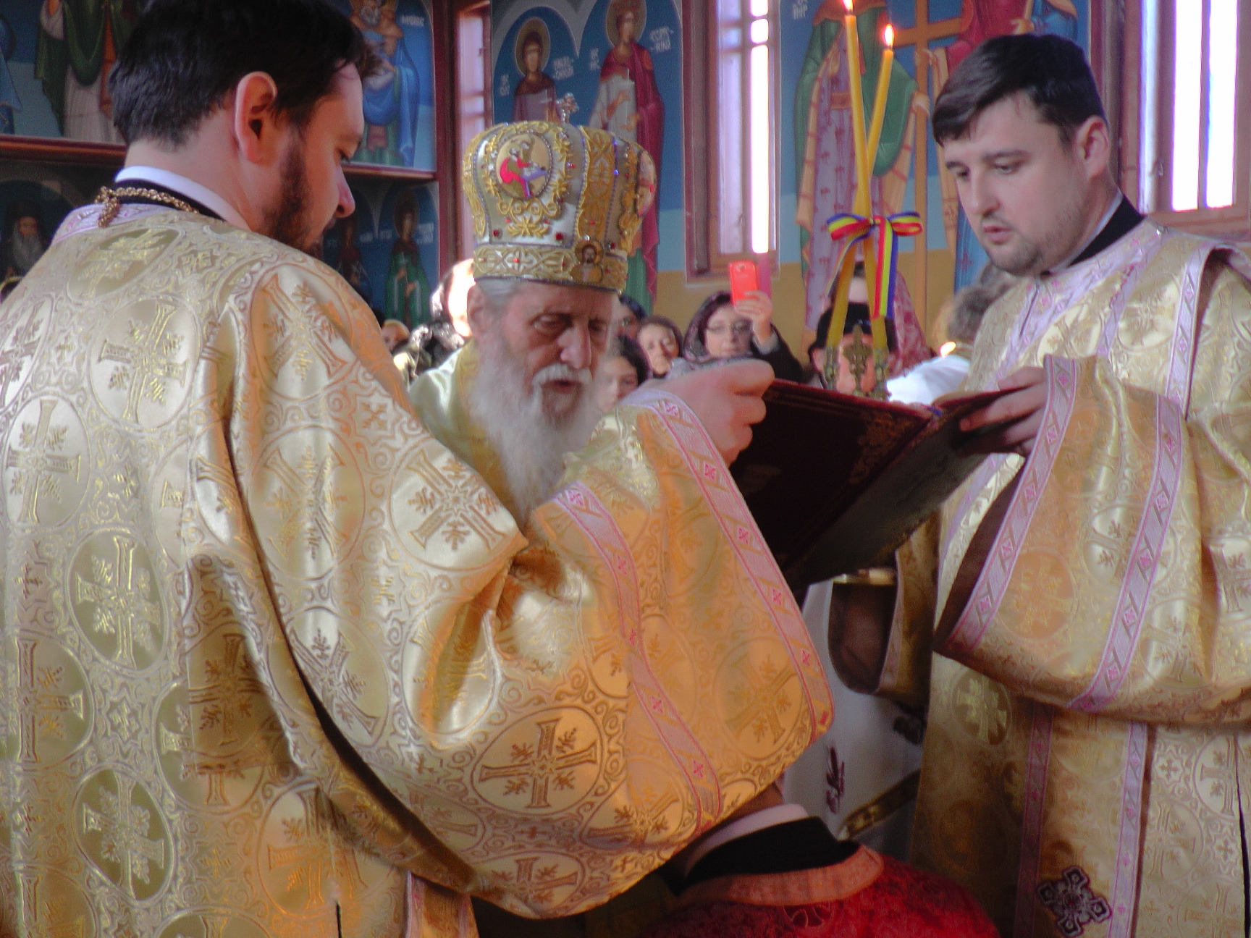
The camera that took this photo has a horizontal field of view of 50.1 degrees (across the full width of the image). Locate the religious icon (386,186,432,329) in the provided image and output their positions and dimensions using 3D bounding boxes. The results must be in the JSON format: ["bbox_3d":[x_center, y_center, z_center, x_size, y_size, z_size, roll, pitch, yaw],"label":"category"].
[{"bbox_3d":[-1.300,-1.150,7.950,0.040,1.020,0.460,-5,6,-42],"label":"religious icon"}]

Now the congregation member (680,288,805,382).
[{"bbox_3d":[0.341,0.241,4.266,0.500,1.620,0.380,-1,5,-3],"label":"congregation member"}]

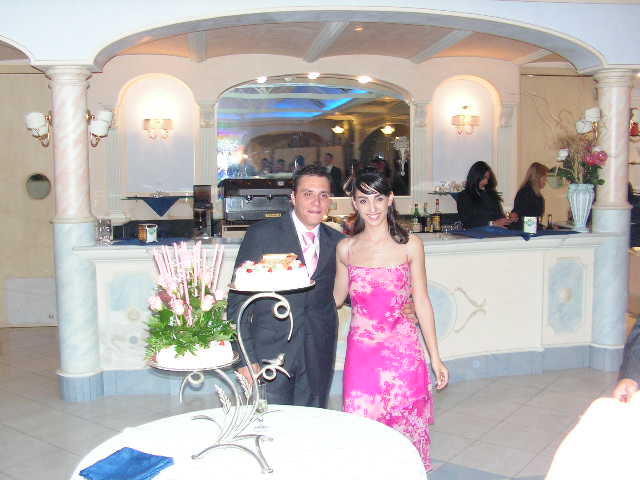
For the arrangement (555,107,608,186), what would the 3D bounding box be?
[{"bbox_3d":[2.135,-0.759,5.735,0.420,0.640,0.360,-2,6,-7],"label":"arrangement"}]

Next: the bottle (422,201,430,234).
[{"bbox_3d":[1.018,-0.220,6.713,0.076,0.300,0.076,-1,6,0],"label":"bottle"}]

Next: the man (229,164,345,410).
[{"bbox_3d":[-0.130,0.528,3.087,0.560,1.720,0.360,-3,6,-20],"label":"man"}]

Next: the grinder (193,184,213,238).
[{"bbox_3d":[-1.172,-0.279,7.008,0.190,0.550,0.330,-2,6,-7],"label":"grinder"}]

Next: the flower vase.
[{"bbox_3d":[2.153,-0.269,5.808,0.215,0.400,0.215,-2,6,-7],"label":"flower vase"}]

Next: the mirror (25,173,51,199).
[{"bbox_3d":[-3.106,-0.599,7.724,0.285,0.285,0.040,-1,6,-5],"label":"mirror"}]

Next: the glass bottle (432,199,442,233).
[{"bbox_3d":[0.997,-0.208,5.963,0.078,0.285,0.078,-1,6,0],"label":"glass bottle"}]

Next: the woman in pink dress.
[{"bbox_3d":[0.330,0.540,3.276,0.510,1.690,0.340,0,6,5],"label":"woman in pink dress"}]

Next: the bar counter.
[{"bbox_3d":[0.252,0.559,5.670,4.280,1.155,0.780,-2,6,-7],"label":"bar counter"}]

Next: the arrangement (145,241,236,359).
[{"bbox_3d":[-0.434,0.201,2.354,0.295,0.370,0.280,-1,6,0],"label":"arrangement"}]

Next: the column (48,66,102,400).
[{"bbox_3d":[-1.820,-0.033,5.220,0.325,2.460,0.325,-1,6,0],"label":"column"}]

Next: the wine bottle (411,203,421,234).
[{"bbox_3d":[0.922,-0.210,6.714,0.076,0.290,0.076,-1,6,0],"label":"wine bottle"}]

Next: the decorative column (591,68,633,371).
[{"bbox_3d":[2.405,-0.149,5.787,0.325,2.460,0.325,-1,6,0],"label":"decorative column"}]

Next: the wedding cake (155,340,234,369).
[{"bbox_3d":[-0.432,0.384,2.429,0.270,0.075,0.270,-1,6,0],"label":"wedding cake"}]

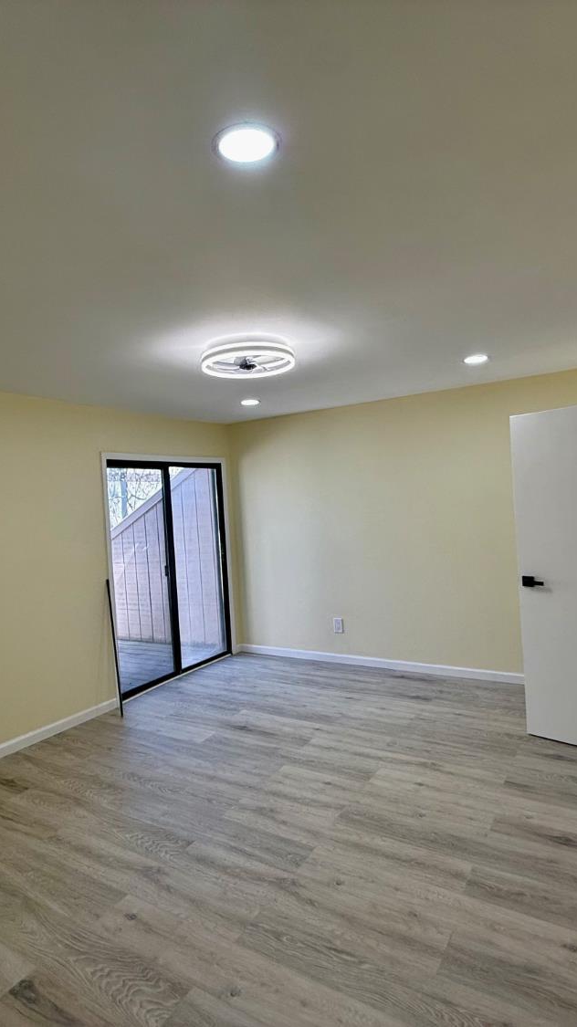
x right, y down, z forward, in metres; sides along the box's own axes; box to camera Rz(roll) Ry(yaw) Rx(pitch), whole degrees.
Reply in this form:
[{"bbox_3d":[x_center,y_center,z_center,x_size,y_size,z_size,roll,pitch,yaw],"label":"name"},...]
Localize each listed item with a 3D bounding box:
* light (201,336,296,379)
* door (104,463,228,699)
[{"bbox_3d":[-0.216,-0.858,3.001,0.505,0.120,0.505,-3,1,0],"label":"light"},{"bbox_3d":[-1.069,0.521,5.226,0.100,2.010,1.540,-3,1,31],"label":"door"}]

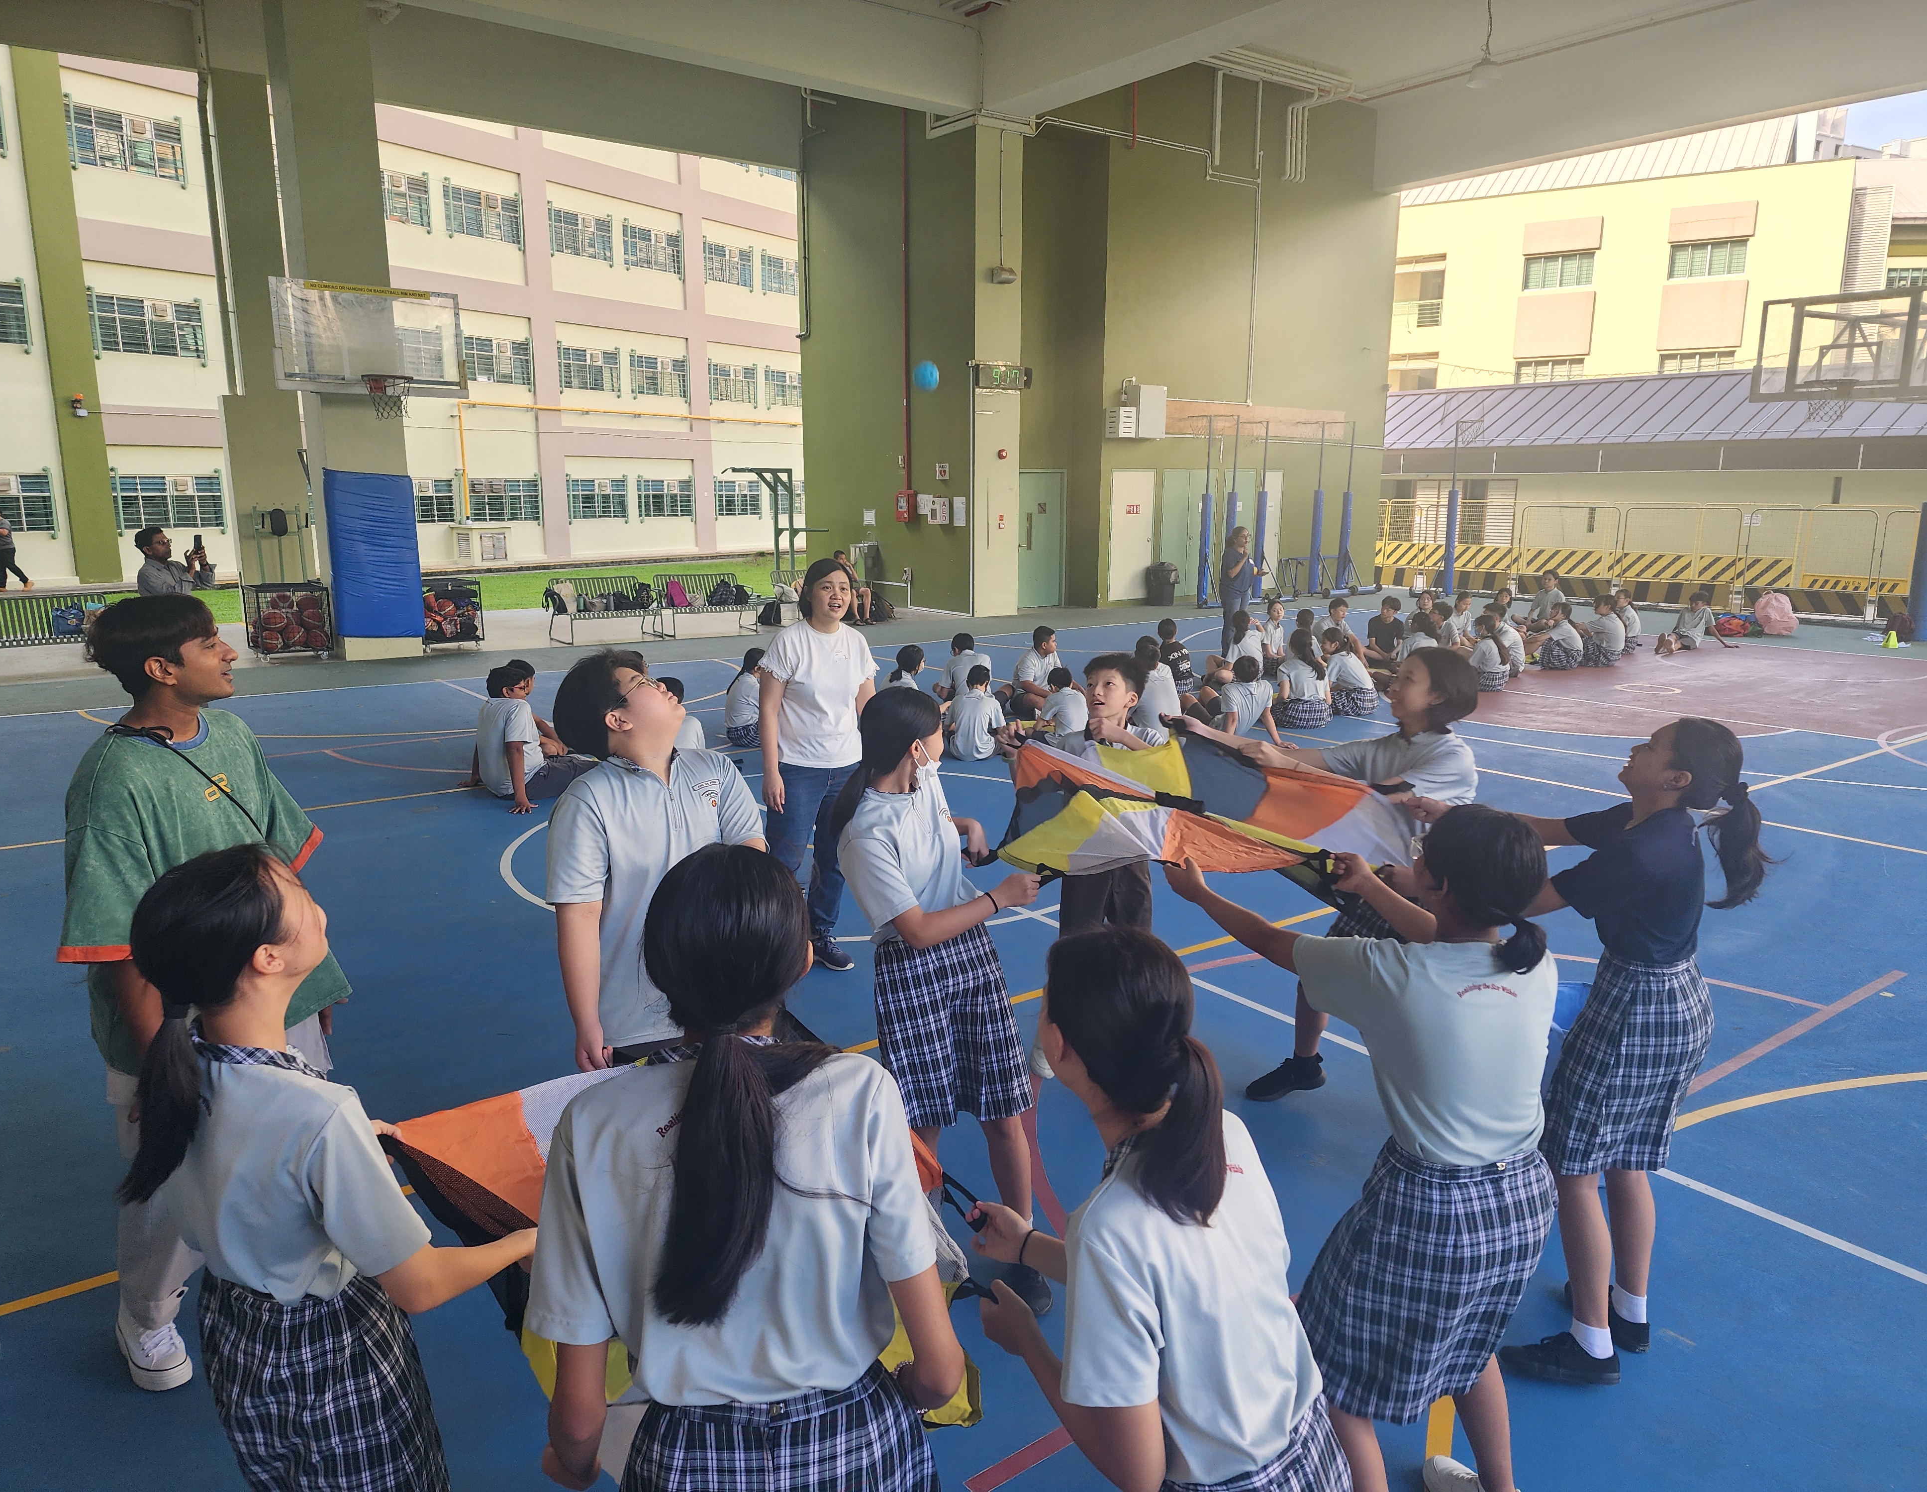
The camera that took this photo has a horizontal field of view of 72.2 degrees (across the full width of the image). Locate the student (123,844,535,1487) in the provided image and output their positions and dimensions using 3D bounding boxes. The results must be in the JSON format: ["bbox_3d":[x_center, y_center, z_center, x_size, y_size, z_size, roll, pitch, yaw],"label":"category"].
[{"bbox_3d":[-0.804,0.857,1.733,0.600,1.530,0.440,-9,15,-39],"label":"student"}]

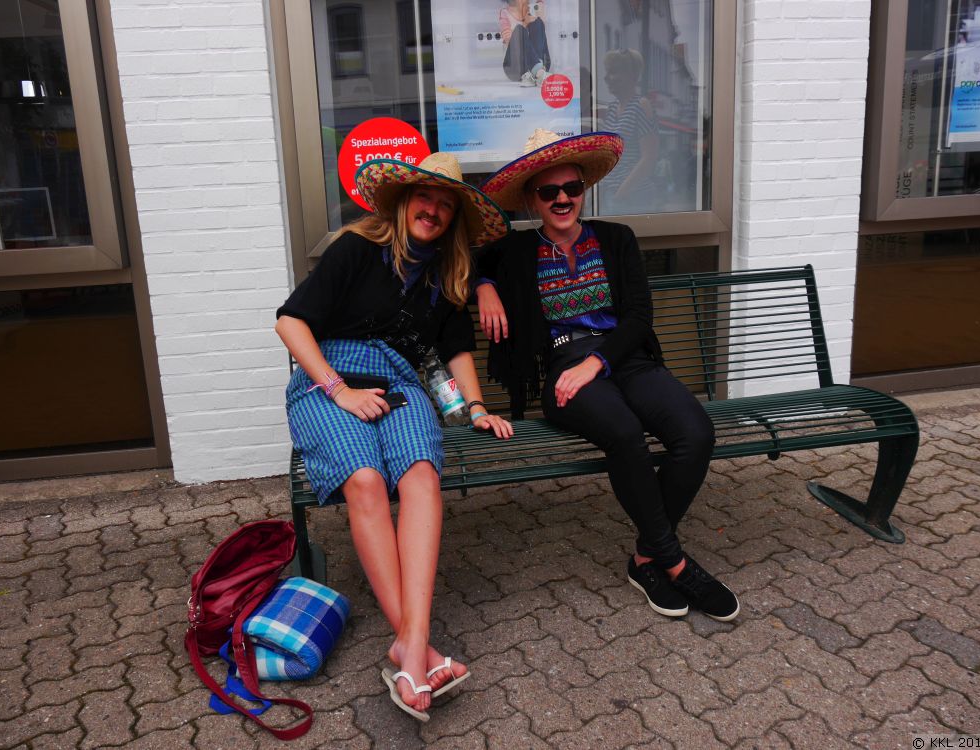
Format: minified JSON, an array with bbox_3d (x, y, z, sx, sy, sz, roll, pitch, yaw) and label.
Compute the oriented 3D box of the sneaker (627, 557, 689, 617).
[{"bbox_3d":[0.485,0.579,2.318,0.100,0.105,0.272,-6,13,-16],"label":"sneaker"}]

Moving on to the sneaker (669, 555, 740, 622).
[{"bbox_3d":[0.602,0.580,2.287,0.100,0.105,0.275,-6,13,-17],"label":"sneaker"}]

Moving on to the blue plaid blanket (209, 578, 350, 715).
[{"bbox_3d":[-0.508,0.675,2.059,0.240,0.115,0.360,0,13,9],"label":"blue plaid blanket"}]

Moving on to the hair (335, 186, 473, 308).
[{"bbox_3d":[-0.228,-0.362,2.180,0.370,0.370,0.260,-2,13,3],"label":"hair"}]

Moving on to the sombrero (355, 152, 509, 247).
[{"bbox_3d":[-0.142,-0.502,2.203,0.450,0.155,0.460,19,-14,2],"label":"sombrero"}]

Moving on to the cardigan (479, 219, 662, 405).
[{"bbox_3d":[0.241,-0.184,2.420,0.540,0.560,0.380,-3,13,-2],"label":"cardigan"}]

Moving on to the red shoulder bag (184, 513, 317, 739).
[{"bbox_3d":[-0.651,0.598,2.053,0.350,0.280,0.640,-6,13,-17],"label":"red shoulder bag"}]

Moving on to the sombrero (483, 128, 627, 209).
[{"bbox_3d":[0.178,-0.650,2.462,0.460,0.150,0.460,-16,-9,2],"label":"sombrero"}]

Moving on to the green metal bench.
[{"bbox_3d":[0.339,0.149,2.583,2.000,0.840,0.630,-5,13,-11],"label":"green metal bench"}]

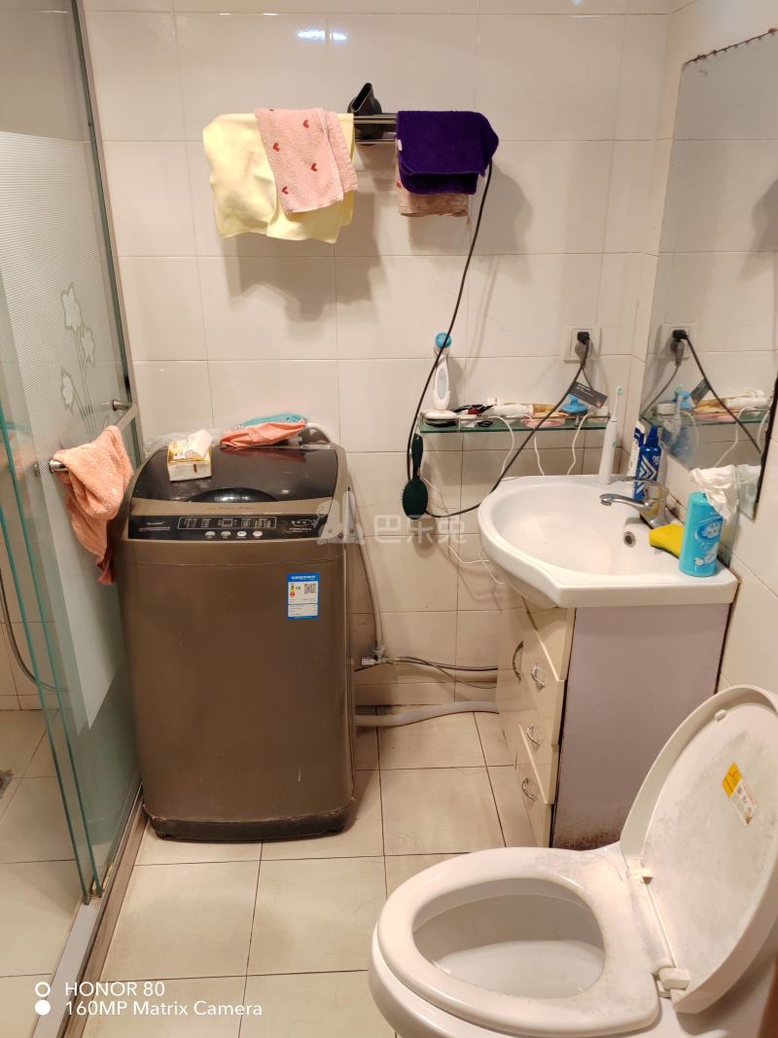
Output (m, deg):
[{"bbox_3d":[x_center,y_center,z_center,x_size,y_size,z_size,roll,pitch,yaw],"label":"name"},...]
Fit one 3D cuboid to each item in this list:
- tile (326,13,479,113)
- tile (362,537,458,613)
[{"bbox_3d":[0.032,-0.989,1.823,0.330,0.252,0.010,-1,24,-3],"label":"tile"},{"bbox_3d":[0.036,0.160,2.337,0.330,0.252,0.010,-1,24,-3],"label":"tile"}]

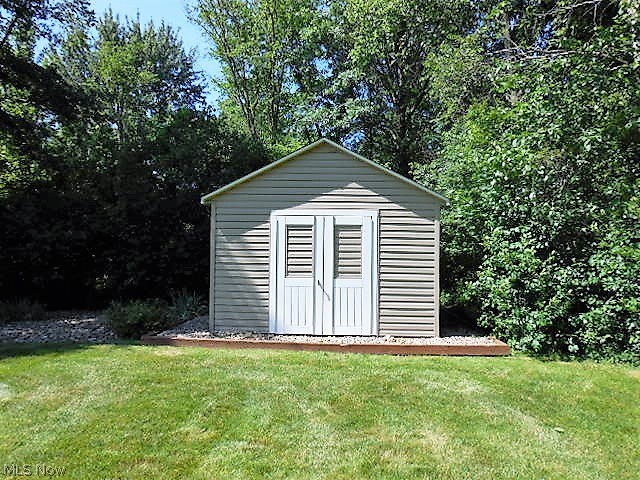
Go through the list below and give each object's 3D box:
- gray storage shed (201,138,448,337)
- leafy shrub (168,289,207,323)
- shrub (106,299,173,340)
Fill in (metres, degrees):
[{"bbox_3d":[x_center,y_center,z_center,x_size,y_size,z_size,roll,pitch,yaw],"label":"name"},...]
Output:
[{"bbox_3d":[0.147,-0.004,8.940,3.830,3.090,3.500,1,-1,3],"label":"gray storage shed"},{"bbox_3d":[-2.632,1.258,9.208,0.720,0.680,0.700,1,-1,3],"label":"leafy shrub"},{"bbox_3d":[-3.141,1.316,8.054,1.080,0.620,0.950,1,-1,3],"label":"shrub"}]

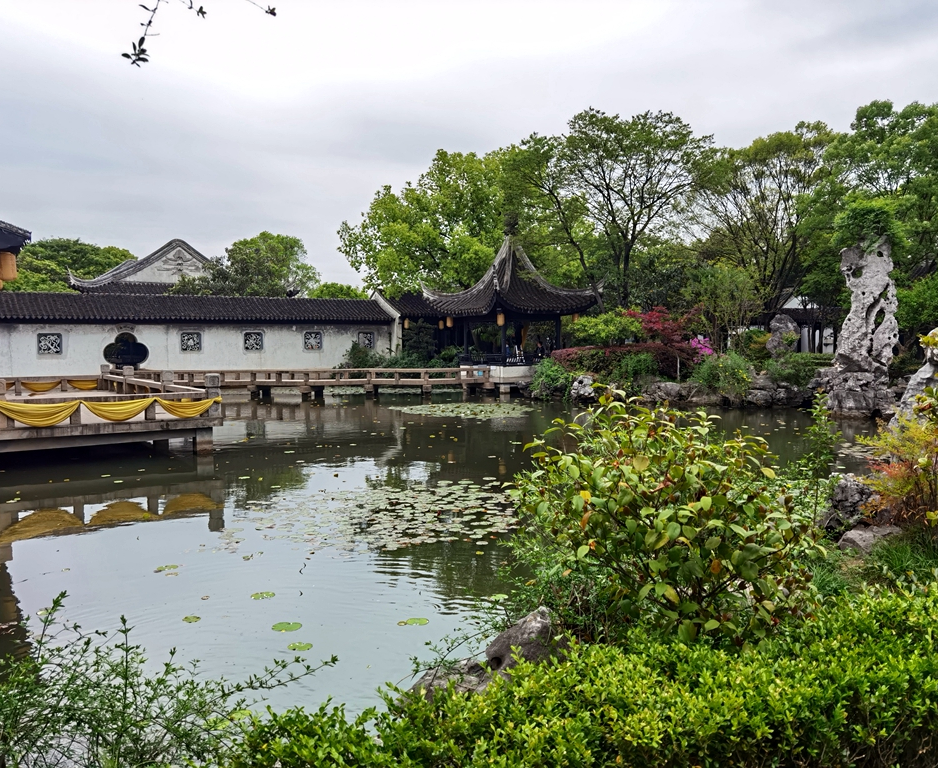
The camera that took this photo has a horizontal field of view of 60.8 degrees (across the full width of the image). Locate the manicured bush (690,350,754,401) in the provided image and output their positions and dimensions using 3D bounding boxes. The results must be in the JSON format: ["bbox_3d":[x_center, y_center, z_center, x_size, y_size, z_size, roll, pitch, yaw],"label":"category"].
[{"bbox_3d":[8.789,-0.296,27.800,2.200,1.700,1.800,0,4,0],"label":"manicured bush"}]

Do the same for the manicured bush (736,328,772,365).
[{"bbox_3d":[11.755,-1.547,33.000,1.500,1.490,1.400,0,3,20],"label":"manicured bush"}]

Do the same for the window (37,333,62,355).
[{"bbox_3d":[-20.484,-1.970,39.000,1.080,1.060,0.150,-2,3,-30],"label":"window"}]

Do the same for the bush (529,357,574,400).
[{"bbox_3d":[3.026,-0.202,29.300,1.600,1.600,1.400,0,4,0],"label":"bush"}]

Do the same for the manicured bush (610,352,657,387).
[{"bbox_3d":[5.973,-0.490,29.000,1.750,1.310,1.500,0,3,12],"label":"manicured bush"}]

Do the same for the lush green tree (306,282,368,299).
[{"bbox_3d":[-10.043,-4.429,61.000,5.600,6.640,5.200,-1,3,-9],"label":"lush green tree"}]

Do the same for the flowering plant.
[{"bbox_3d":[8.442,-1.289,29.000,0.900,0.850,0.800,0,4,0],"label":"flowering plant"}]

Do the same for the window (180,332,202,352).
[{"bbox_3d":[-14.758,-2.208,42.400,1.080,1.070,0.150,-2,3,-30],"label":"window"}]

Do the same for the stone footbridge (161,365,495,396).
[{"bbox_3d":[-5.492,-0.078,31.000,12.800,1.150,2.100,0,4,0],"label":"stone footbridge"}]

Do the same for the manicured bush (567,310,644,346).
[{"bbox_3d":[5.298,-2.076,31.000,2.900,1.600,2.300,0,4,0],"label":"manicured bush"}]

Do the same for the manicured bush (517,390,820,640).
[{"bbox_3d":[1.145,0.803,4.700,1.750,1.500,1.500,0,4,0],"label":"manicured bush"}]

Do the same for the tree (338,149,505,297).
[{"bbox_3d":[-2.848,-7.777,50.000,10.500,13.920,10.000,-1,3,-3],"label":"tree"}]

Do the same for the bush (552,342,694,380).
[{"bbox_3d":[5.610,-0.853,29.000,5.100,1.350,2.000,0,4,0],"label":"bush"}]

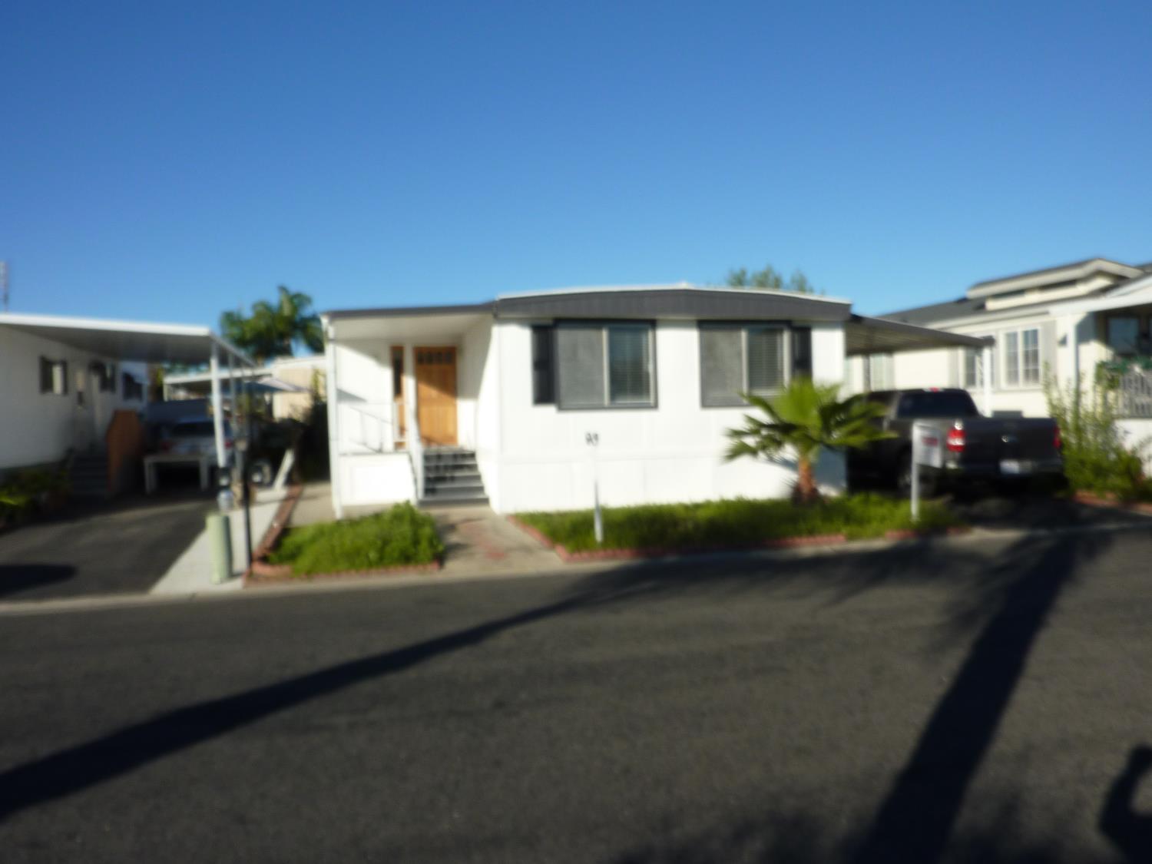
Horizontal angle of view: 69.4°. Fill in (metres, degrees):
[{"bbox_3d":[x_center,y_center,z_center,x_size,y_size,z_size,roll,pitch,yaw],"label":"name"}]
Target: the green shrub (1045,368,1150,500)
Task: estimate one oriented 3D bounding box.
[{"bbox_3d":[8.504,0.009,13.572,1.500,2.118,1.450,-2,2,-14],"label":"green shrub"}]

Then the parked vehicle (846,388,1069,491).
[{"bbox_3d":[6.603,0.135,16.143,2.020,1.880,5.700,-2,2,-6],"label":"parked vehicle"}]

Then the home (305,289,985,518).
[{"bbox_3d":[0.410,-0.751,19.039,11.316,3.550,11.500,-2,2,-14],"label":"home"}]

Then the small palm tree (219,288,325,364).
[{"bbox_3d":[-9.967,-1.974,28.100,3.700,5.901,3.600,-2,2,-14],"label":"small palm tree"}]

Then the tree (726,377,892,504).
[{"bbox_3d":[3.664,0.109,13.157,2.400,1.967,2.250,-2,2,-14],"label":"tree"}]

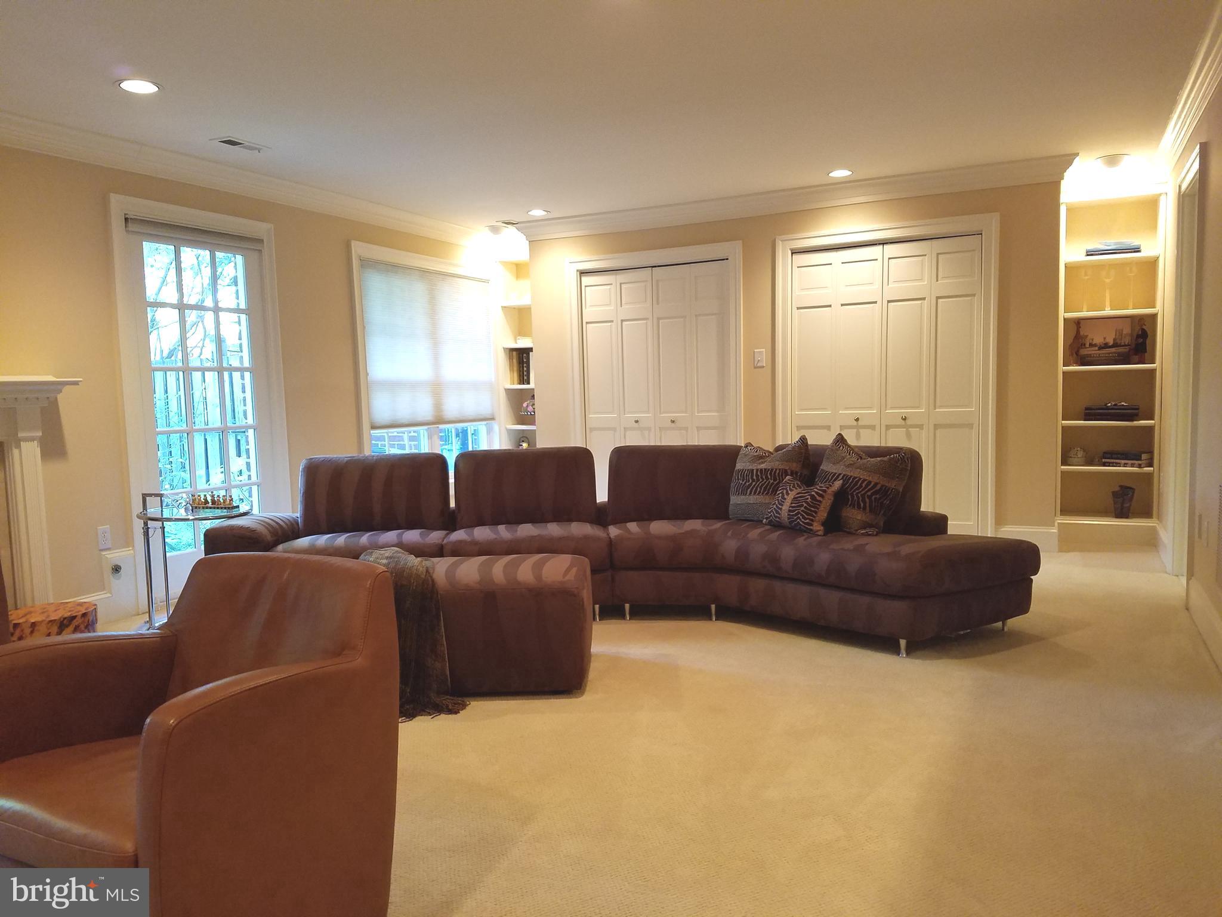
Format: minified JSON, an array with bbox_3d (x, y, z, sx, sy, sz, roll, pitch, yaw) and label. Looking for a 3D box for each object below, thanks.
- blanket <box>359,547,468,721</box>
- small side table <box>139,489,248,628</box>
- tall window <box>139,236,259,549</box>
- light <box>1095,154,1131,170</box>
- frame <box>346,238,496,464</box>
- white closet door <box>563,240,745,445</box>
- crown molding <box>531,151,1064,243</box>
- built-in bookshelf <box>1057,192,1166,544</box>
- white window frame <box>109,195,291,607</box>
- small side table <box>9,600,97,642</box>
[{"bbox_3d":[-0.777,0.628,3.535,0.480,0.470,0.750,-2,4,-2],"label":"blanket"},{"bbox_3d":[-2.015,0.493,4.472,0.530,0.660,0.520,-1,4,11],"label":"small side table"},{"bbox_3d":[-2.316,-0.341,5.253,0.050,1.670,0.670,1,5,26],"label":"tall window"},{"bbox_3d":[3.078,-1.812,5.625,0.195,0.060,0.195,1,5,26],"label":"light"},{"bbox_3d":[-1.379,-0.655,7.090,0.110,1.780,1.770,1,5,26],"label":"frame"},{"bbox_3d":[0.332,-0.502,7.020,1.420,2.140,0.100,1,5,26],"label":"white closet door"},{"bbox_3d":[1.046,-1.791,6.479,4.030,0.128,0.100,1,5,26],"label":"crown molding"},{"bbox_3d":[3.317,-0.573,6.142,0.585,2.265,0.300,1,5,26],"label":"built-in bookshelf"},{"bbox_3d":[-2.306,-0.307,5.229,0.110,2.155,1.077,1,5,26],"label":"white window frame"},{"bbox_3d":[-1.934,0.722,3.149,0.300,0.400,0.300,2,6,41],"label":"small side table"}]

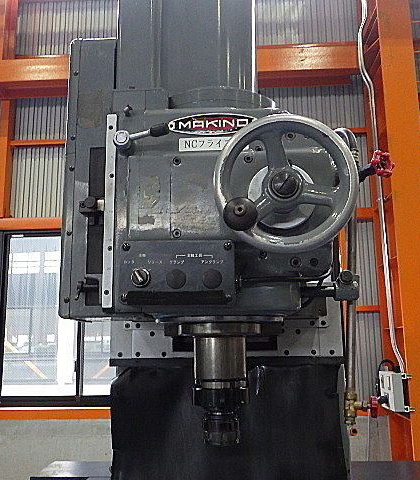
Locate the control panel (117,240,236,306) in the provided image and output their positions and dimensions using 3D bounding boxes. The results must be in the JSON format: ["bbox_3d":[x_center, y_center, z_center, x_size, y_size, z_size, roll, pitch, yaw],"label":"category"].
[{"bbox_3d":[-0.052,0.053,0.835,0.185,0.106,0.040,-1,-11,1],"label":"control panel"}]

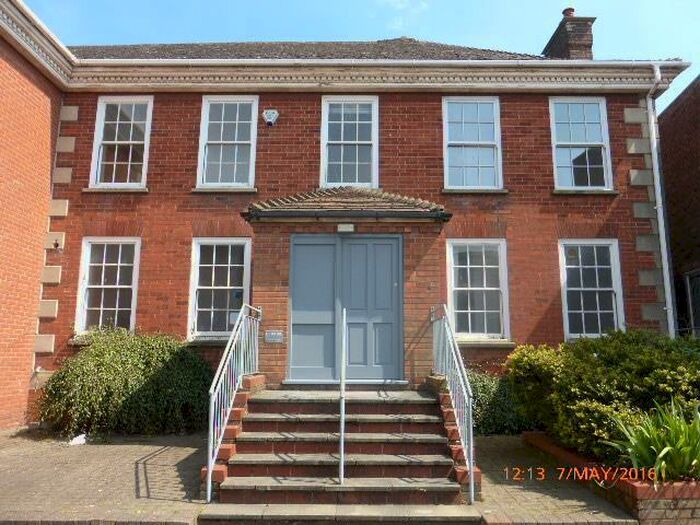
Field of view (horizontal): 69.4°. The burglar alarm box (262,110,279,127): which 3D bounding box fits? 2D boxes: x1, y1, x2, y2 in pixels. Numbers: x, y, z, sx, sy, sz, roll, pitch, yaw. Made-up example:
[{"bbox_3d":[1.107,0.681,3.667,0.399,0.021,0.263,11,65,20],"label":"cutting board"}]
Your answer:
[{"bbox_3d":[-1.448,-2.640,9.211,0.305,0.345,0.130,0,-10,1],"label":"burglar alarm box"}]

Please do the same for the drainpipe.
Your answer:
[{"bbox_3d":[5.396,-0.392,8.541,0.120,6.230,0.480,0,-10,1],"label":"drainpipe"}]

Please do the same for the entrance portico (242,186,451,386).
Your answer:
[{"bbox_3d":[-0.043,0.178,7.651,2.795,3.260,2.210,0,-10,1],"label":"entrance portico"}]

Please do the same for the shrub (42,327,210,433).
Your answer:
[{"bbox_3d":[-3.488,1.845,7.985,2.830,1.610,1.040,0,-10,1],"label":"shrub"}]

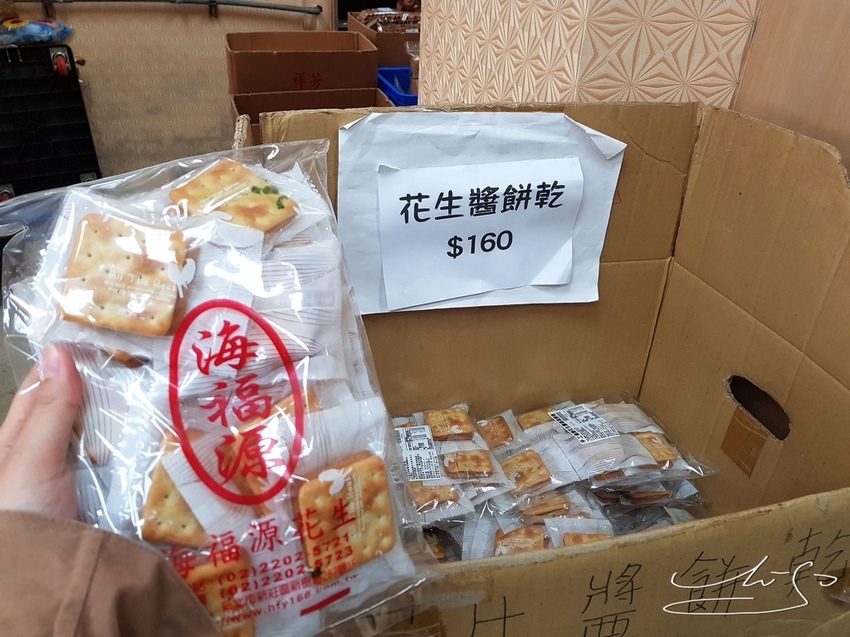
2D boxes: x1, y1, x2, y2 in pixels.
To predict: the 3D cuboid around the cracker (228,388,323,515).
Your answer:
[{"bbox_3d":[-0.076,0.077,0.365,0.054,0.054,0.011,-22,-1,-28],"label":"cracker"}]

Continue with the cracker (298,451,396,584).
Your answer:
[{"bbox_3d":[-0.045,0.113,0.362,0.054,0.054,0.011,-10,-7,-26],"label":"cracker"}]

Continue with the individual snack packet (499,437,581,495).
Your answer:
[{"bbox_3d":[0.127,0.167,0.719,0.085,0.015,0.063,-12,33,-21],"label":"individual snack packet"}]

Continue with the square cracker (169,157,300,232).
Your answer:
[{"bbox_3d":[-0.110,-0.066,0.370,0.054,0.011,0.054,32,43,8],"label":"square cracker"}]

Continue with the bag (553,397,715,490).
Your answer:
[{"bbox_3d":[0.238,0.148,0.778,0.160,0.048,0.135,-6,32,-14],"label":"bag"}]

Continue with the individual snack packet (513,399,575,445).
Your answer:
[{"bbox_3d":[0.144,0.128,0.785,0.075,0.015,0.066,-10,33,-19],"label":"individual snack packet"}]

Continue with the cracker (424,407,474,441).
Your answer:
[{"bbox_3d":[0.030,0.130,0.769,0.054,0.011,0.054,-2,23,-7],"label":"cracker"}]

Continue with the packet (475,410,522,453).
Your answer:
[{"bbox_3d":[0.086,0.136,0.768,0.066,0.015,0.066,-8,32,-15],"label":"packet"}]

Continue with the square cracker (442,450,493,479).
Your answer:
[{"bbox_3d":[0.050,0.168,0.726,0.054,0.011,0.054,-2,18,-6],"label":"square cracker"}]

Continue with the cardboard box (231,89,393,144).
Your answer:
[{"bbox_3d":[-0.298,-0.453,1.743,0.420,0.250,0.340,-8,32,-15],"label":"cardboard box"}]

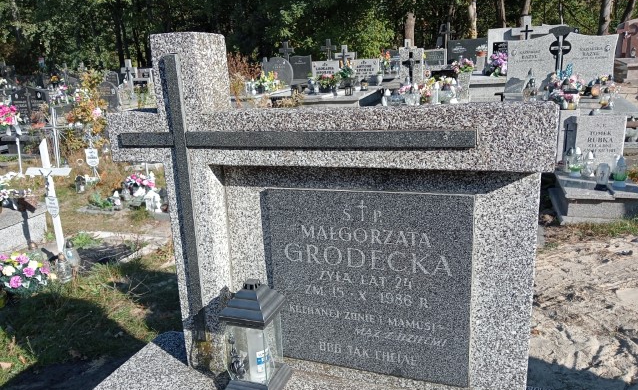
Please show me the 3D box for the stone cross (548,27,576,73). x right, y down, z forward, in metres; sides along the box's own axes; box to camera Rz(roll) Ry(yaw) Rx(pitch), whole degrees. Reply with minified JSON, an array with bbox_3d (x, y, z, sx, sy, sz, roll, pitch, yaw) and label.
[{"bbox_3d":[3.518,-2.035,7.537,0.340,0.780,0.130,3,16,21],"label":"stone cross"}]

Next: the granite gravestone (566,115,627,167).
[{"bbox_3d":[2.515,-0.475,4.657,0.418,0.476,0.080,2,15,19],"label":"granite gravestone"}]

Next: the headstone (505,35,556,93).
[{"bbox_3d":[3.159,-1.950,7.762,0.680,0.820,0.100,3,16,21],"label":"headstone"}]

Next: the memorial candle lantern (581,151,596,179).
[{"bbox_3d":[2.313,-0.262,4.434,0.105,0.218,0.105,2,15,19],"label":"memorial candle lantern"}]

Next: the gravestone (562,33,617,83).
[{"bbox_3d":[3.891,-1.916,7.478,0.690,0.810,0.100,3,16,21],"label":"gravestone"}]

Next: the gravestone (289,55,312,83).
[{"bbox_3d":[-0.443,-3.183,13.046,0.553,0.610,0.100,2,15,19],"label":"gravestone"}]

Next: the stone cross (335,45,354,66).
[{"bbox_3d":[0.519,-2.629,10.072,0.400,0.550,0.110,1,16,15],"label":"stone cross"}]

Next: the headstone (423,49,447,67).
[{"bbox_3d":[2.790,-3.256,12.346,0.515,0.404,0.100,2,15,19],"label":"headstone"}]

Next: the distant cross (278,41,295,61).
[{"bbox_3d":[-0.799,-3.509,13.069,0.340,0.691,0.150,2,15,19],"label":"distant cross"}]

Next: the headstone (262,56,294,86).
[{"bbox_3d":[-0.862,-2.642,11.046,0.730,0.620,0.100,2,15,19],"label":"headstone"}]

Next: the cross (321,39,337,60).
[{"bbox_3d":[0.247,-3.452,12.581,0.390,0.620,0.100,1,16,15],"label":"cross"}]

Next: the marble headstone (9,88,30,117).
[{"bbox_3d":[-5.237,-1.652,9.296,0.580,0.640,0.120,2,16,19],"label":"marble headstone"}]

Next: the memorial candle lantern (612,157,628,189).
[{"bbox_3d":[2.183,-0.171,3.733,0.097,0.234,0.097,2,16,20],"label":"memorial candle lantern"}]

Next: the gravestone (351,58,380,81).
[{"bbox_3d":[0.935,-2.470,10.246,0.568,0.422,0.100,2,15,19],"label":"gravestone"}]

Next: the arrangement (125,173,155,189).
[{"bbox_3d":[-1.772,-0.118,5.100,0.260,0.180,0.210,1,16,14],"label":"arrangement"}]

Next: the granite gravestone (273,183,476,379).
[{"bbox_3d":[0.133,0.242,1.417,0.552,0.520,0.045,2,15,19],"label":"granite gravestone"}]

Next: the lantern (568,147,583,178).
[{"bbox_3d":[2.045,-0.258,4.093,0.090,0.228,0.090,2,16,20],"label":"lantern"}]

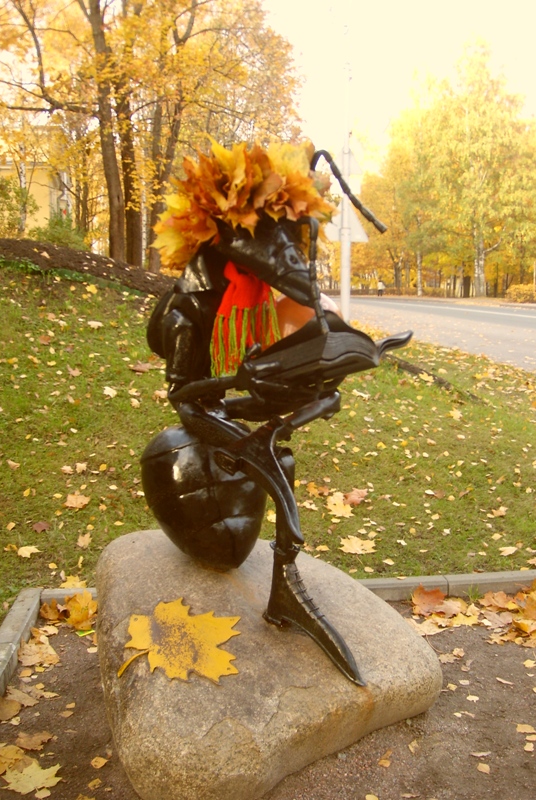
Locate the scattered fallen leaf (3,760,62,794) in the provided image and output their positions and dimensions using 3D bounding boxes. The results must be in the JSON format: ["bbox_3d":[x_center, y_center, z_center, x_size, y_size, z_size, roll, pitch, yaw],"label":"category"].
[{"bbox_3d":[-0.686,1.084,2.343,0.161,0.025,0.150,0,8,0],"label":"scattered fallen leaf"}]

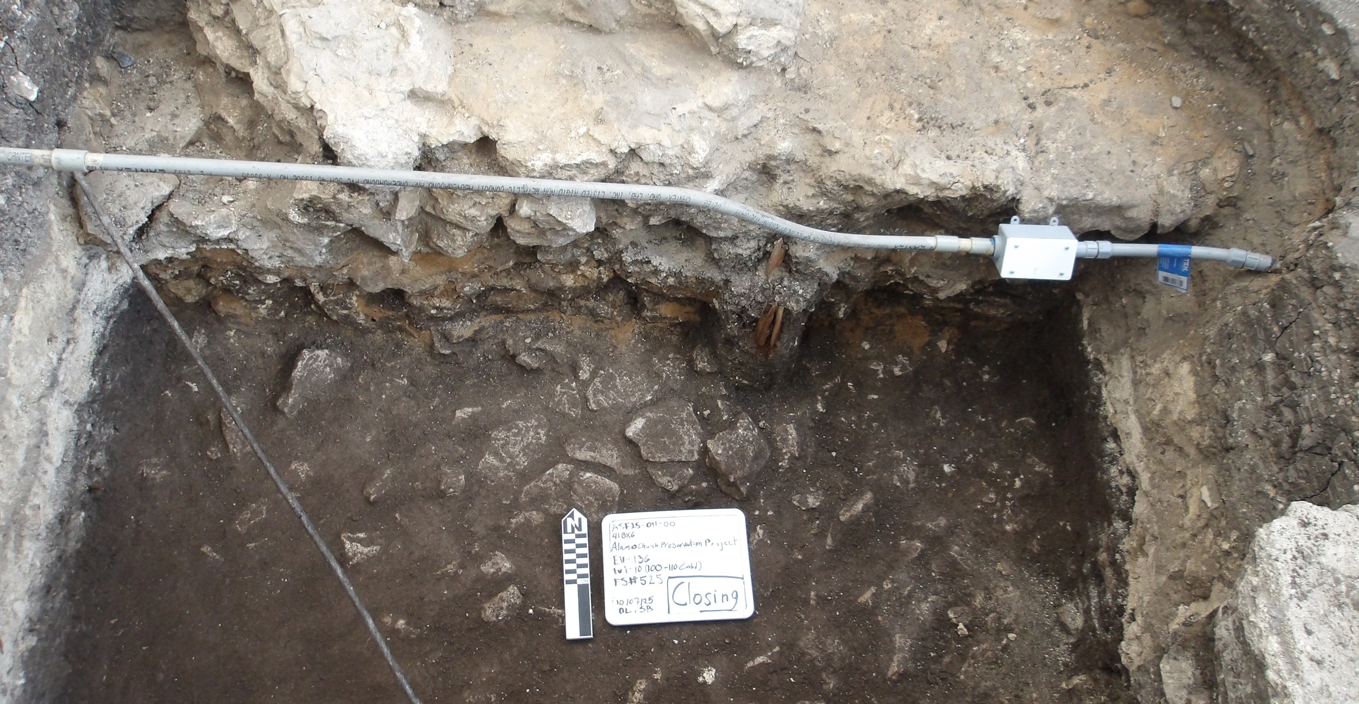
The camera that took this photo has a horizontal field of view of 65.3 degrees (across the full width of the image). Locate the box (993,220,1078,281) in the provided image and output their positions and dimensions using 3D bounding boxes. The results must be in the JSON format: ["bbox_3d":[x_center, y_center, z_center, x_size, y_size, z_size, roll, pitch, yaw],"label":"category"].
[{"bbox_3d":[0.607,-0.171,1.809,0.116,0.071,0.064,2,28,2],"label":"box"}]

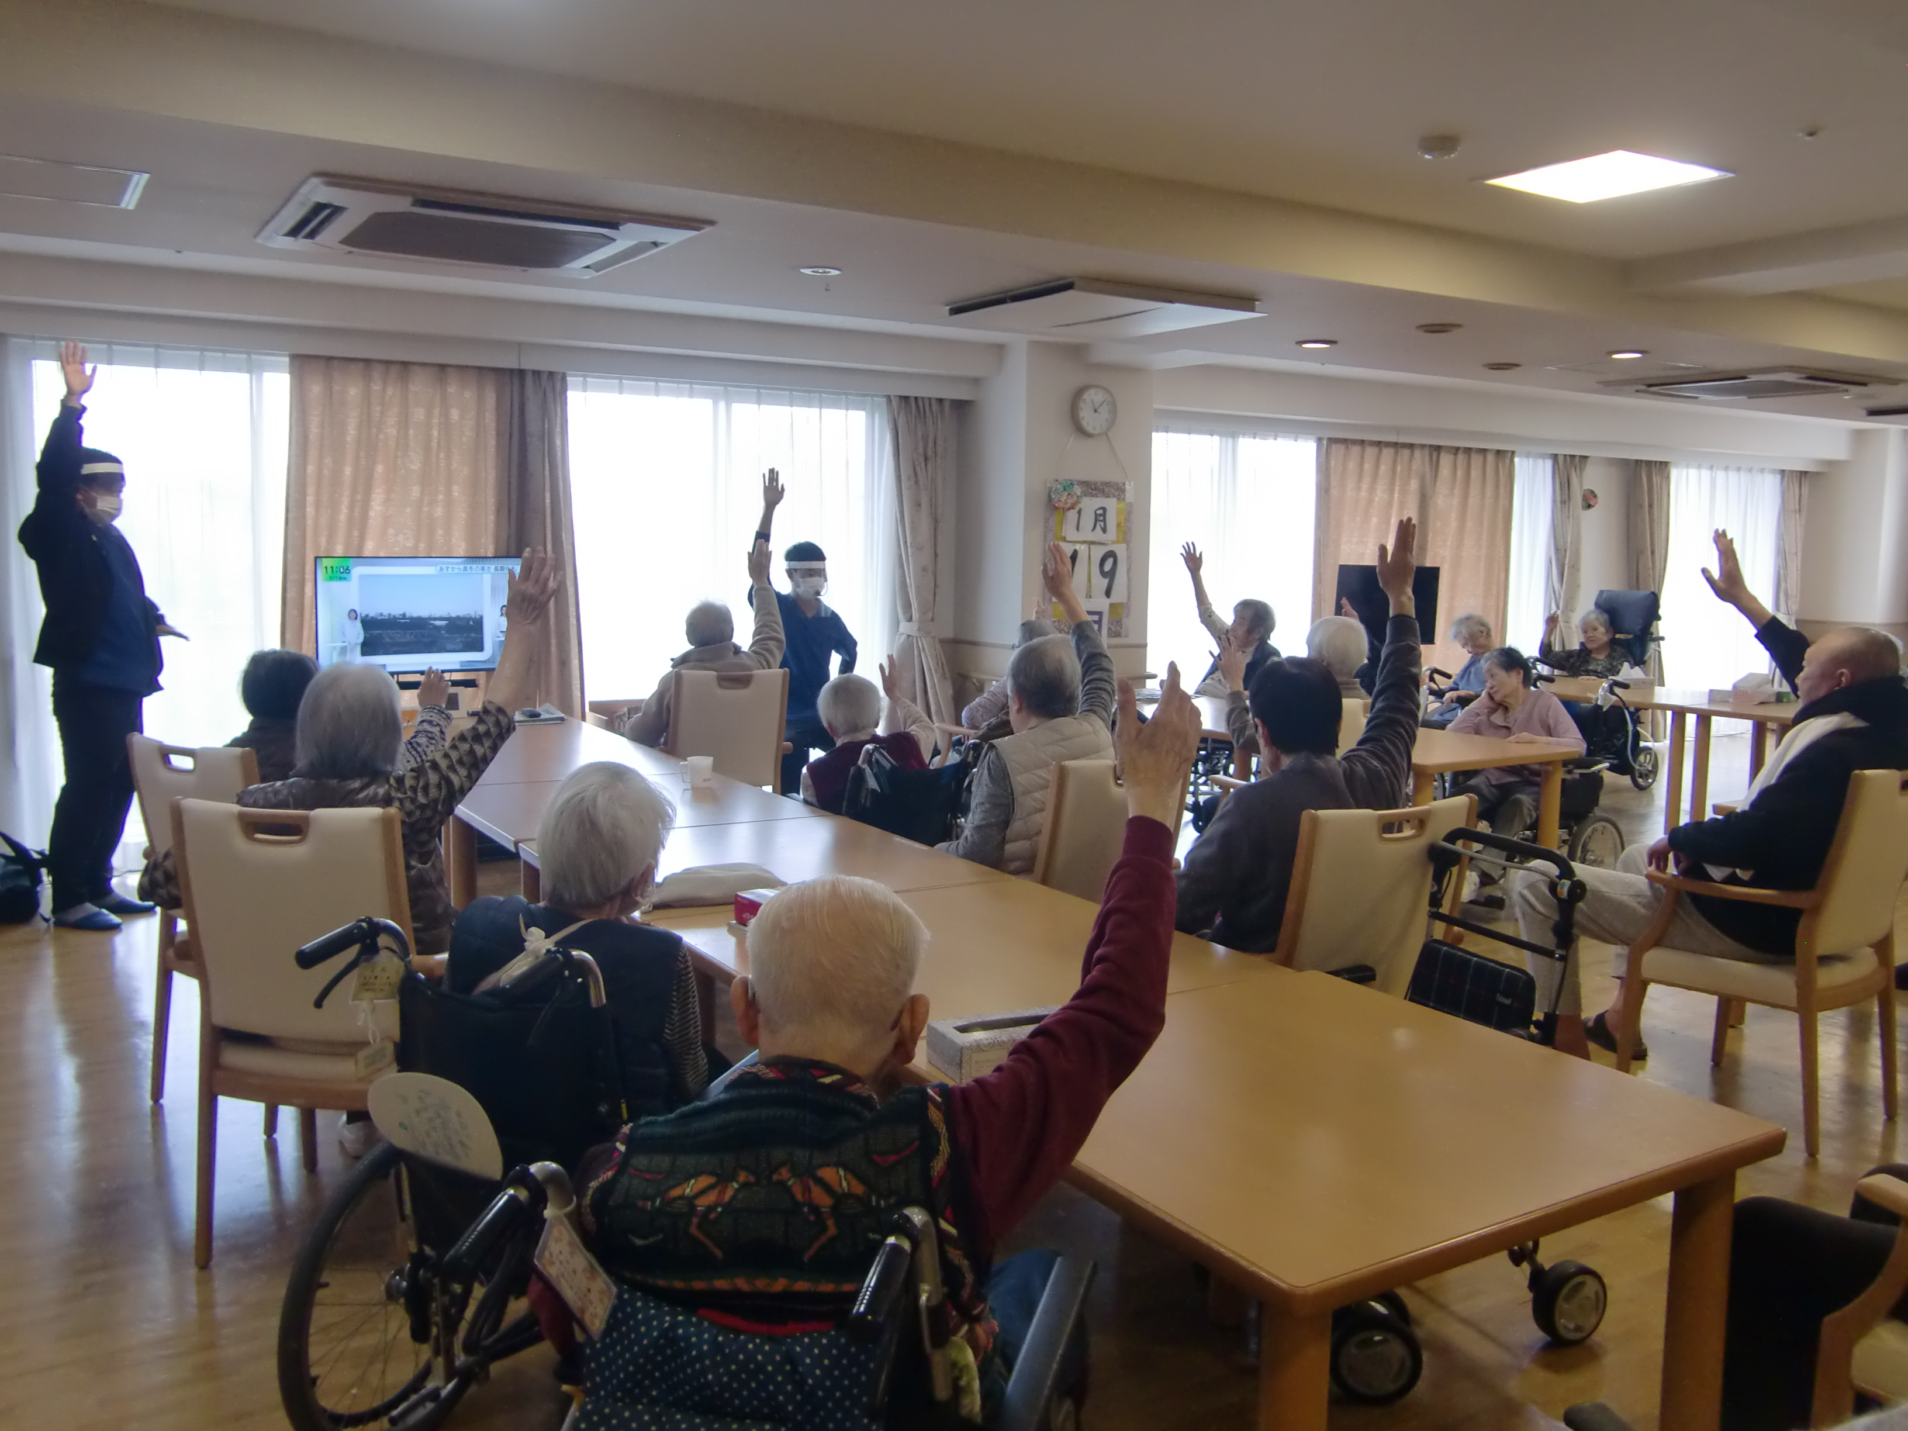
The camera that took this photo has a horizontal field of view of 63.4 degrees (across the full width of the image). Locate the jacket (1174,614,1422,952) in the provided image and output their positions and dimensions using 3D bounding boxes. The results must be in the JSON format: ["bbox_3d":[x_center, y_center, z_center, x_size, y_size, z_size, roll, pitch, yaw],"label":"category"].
[{"bbox_3d":[0.770,0.211,3.340,0.620,0.870,0.430,-3,8,-32],"label":"jacket"}]

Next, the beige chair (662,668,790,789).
[{"bbox_3d":[-0.934,0.267,6.350,0.550,0.930,0.580,-1,7,-12],"label":"beige chair"}]

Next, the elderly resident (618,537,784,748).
[{"bbox_3d":[-0.986,-0.002,6.392,0.660,1.450,0.750,-1,7,-17],"label":"elderly resident"}]

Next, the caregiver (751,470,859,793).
[{"bbox_3d":[-0.718,-0.258,7.265,0.550,1.770,0.380,0,7,-9],"label":"caregiver"}]

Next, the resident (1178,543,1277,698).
[{"bbox_3d":[1.353,-0.139,7.816,0.750,1.420,0.550,-1,7,-17],"label":"resident"}]

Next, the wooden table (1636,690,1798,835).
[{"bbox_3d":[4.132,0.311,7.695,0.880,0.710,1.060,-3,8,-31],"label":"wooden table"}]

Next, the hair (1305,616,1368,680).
[{"bbox_3d":[1.313,-0.228,5.300,0.180,0.220,0.210,-4,8,-37],"label":"hair"}]

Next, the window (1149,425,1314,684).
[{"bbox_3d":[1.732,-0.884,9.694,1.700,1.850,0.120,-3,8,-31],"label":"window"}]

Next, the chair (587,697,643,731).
[{"bbox_3d":[-1.372,0.265,7.106,0.570,0.740,0.570,-3,8,-31],"label":"chair"}]

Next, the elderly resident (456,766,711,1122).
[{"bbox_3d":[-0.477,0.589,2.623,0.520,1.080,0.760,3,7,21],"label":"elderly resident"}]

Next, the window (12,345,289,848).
[{"bbox_3d":[-3.415,-0.477,6.604,1.040,2.160,0.100,-3,8,-32],"label":"window"}]

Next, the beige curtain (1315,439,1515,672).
[{"bbox_3d":[3.141,-0.747,10.479,1.920,2.120,0.140,-3,8,-32],"label":"beige curtain"}]

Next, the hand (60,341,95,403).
[{"bbox_3d":[-3.226,-1.262,5.680,0.125,0.220,0.080,-4,8,-38],"label":"hand"}]

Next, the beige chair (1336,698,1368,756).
[{"bbox_3d":[1.277,0.395,5.566,0.540,0.930,0.580,-3,8,-31],"label":"beige chair"}]

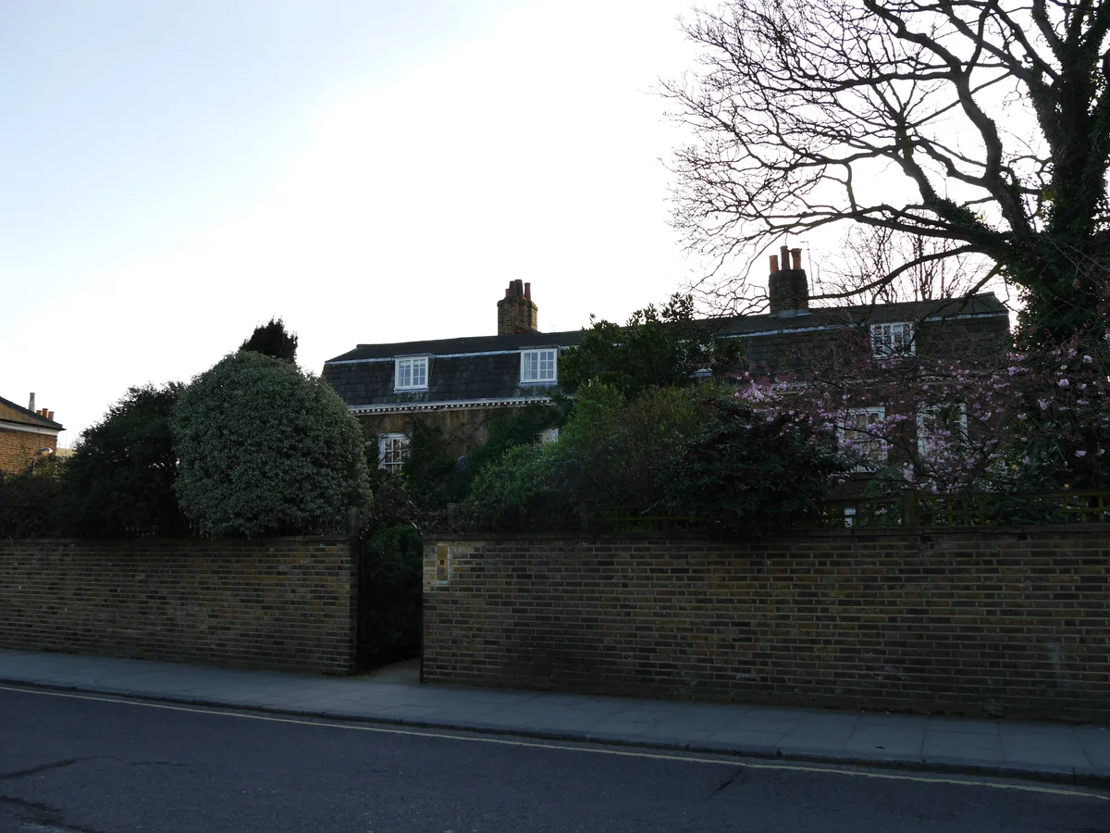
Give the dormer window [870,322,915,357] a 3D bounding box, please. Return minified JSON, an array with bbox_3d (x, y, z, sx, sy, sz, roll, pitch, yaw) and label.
[{"bbox_3d":[9.422,-2.085,25.083,1.139,1.019,0.500,-3,-9,17],"label":"dormer window"}]

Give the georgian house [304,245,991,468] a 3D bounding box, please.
[{"bbox_3d":[2.950,0.306,29.395,21.450,10.900,6.200,-3,-9,17],"label":"georgian house"}]

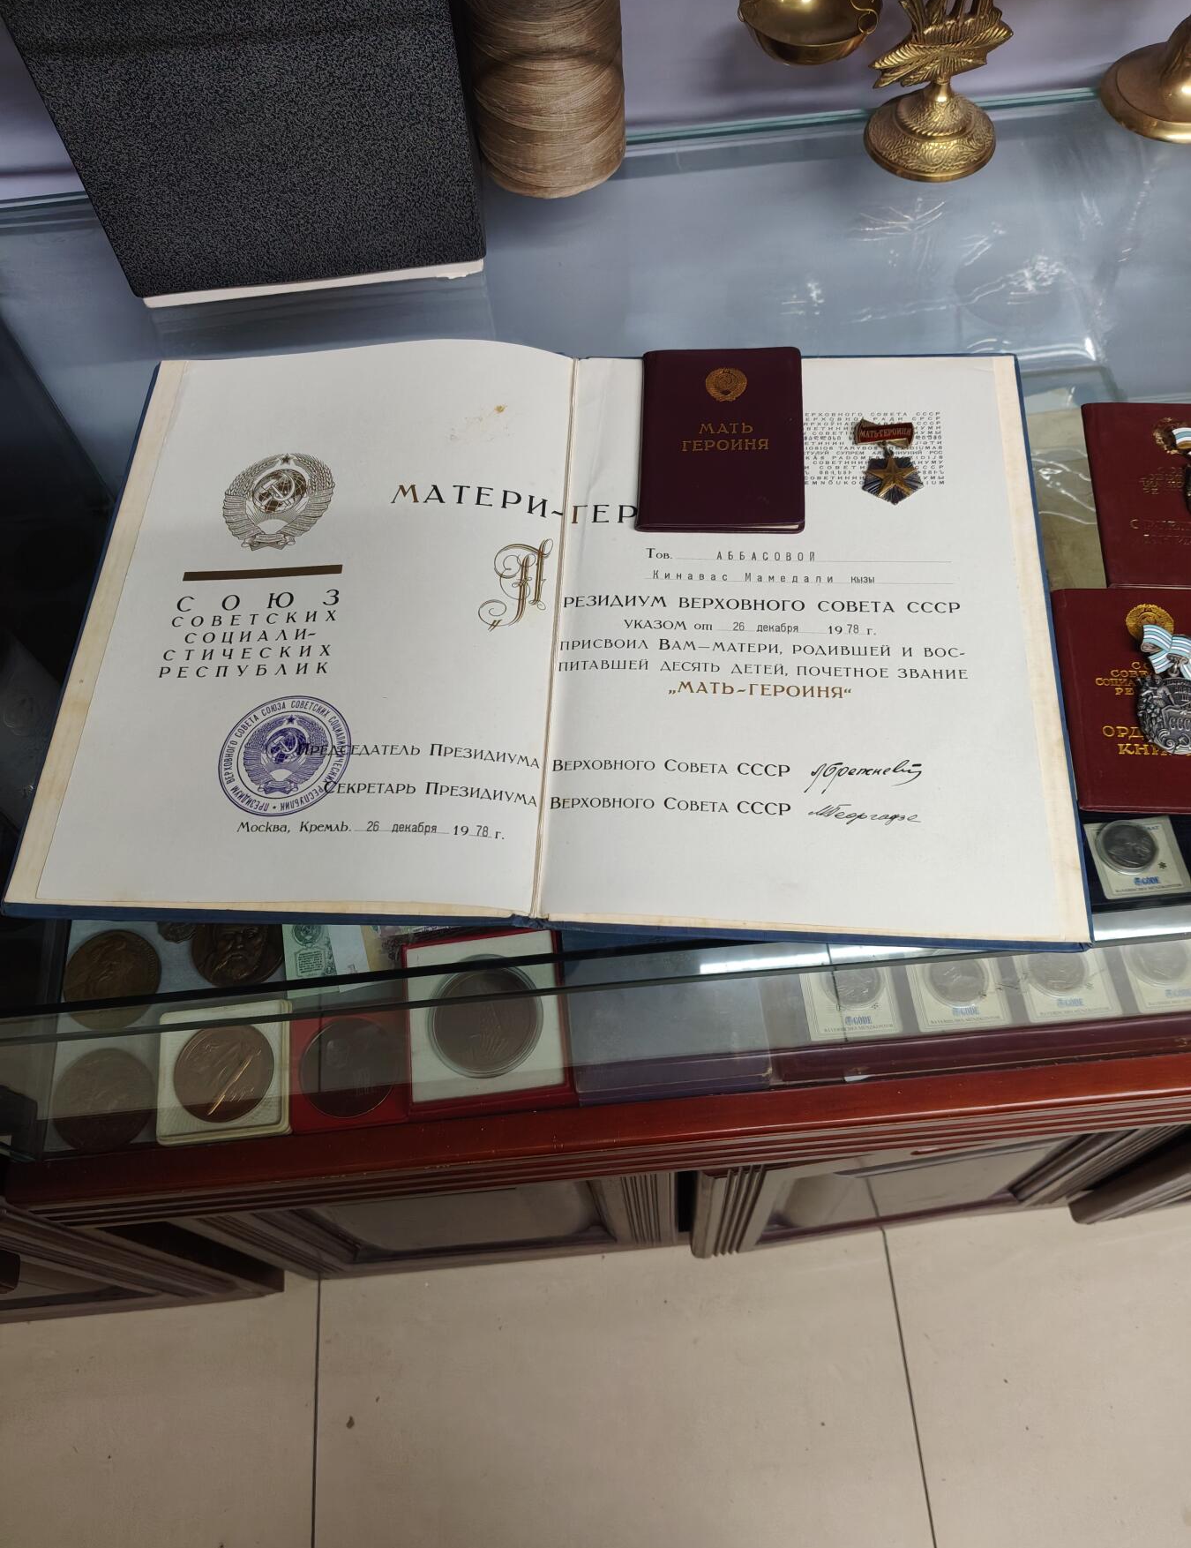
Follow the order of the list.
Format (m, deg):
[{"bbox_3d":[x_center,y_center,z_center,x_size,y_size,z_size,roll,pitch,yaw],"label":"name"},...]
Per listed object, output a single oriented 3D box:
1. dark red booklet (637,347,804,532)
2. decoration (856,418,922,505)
[{"bbox_3d":[0.058,-0.155,0.551,0.075,0.007,0.101,1,65,4],"label":"dark red booklet"},{"bbox_3d":[0.133,-0.142,0.541,0.029,0.005,0.047,-2,65,3],"label":"decoration"}]

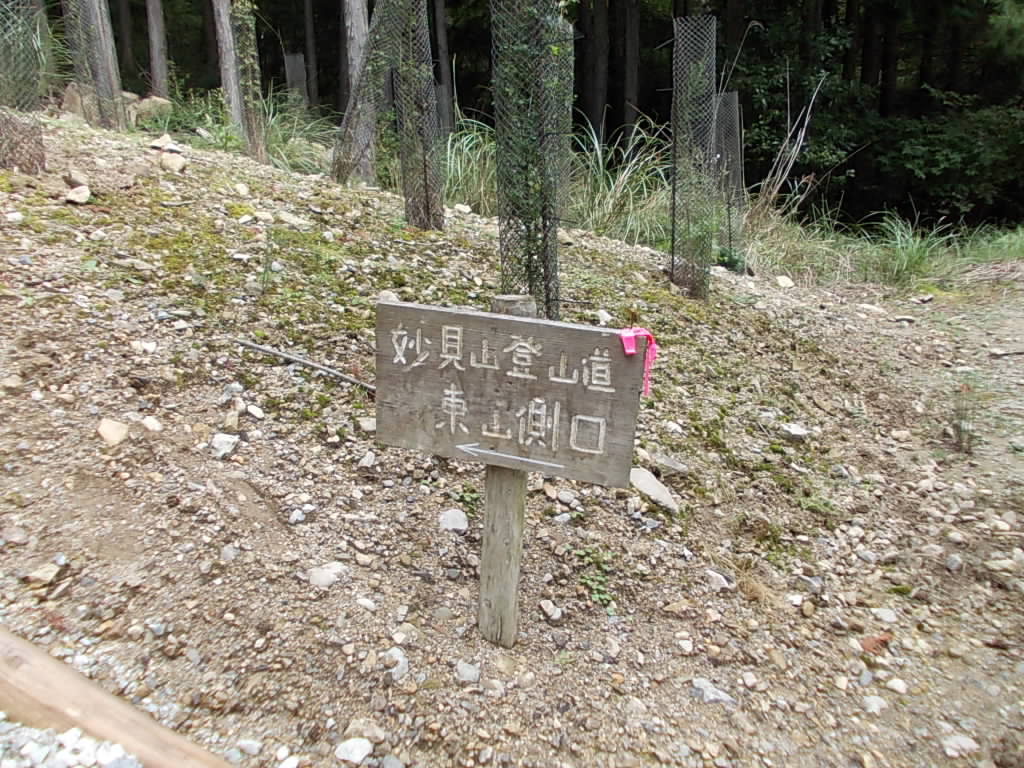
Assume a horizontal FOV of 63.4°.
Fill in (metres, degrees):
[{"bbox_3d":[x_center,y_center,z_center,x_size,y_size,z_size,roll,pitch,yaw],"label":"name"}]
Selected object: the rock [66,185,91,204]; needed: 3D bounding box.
[{"bbox_3d":[-2.460,-1.075,4.700,0.130,0.085,0.100,-1,13,0],"label":"rock"}]

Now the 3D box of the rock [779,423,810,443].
[{"bbox_3d":[1.204,0.207,3.530,0.125,0.055,0.100,5,19,19],"label":"rock"}]

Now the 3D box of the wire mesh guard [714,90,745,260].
[{"bbox_3d":[2.311,-2.215,8.800,0.290,1.800,0.290,-1,13,0],"label":"wire mesh guard"}]

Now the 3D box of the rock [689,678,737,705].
[{"bbox_3d":[0.489,0.750,2.020,0.108,0.040,0.060,-1,13,0],"label":"rock"}]

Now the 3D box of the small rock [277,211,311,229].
[{"bbox_3d":[-1.337,-1.011,5.091,0.170,0.080,0.140,-5,18,-14],"label":"small rock"}]

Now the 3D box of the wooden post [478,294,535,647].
[{"bbox_3d":[-0.013,0.218,1.938,0.094,0.833,0.094,7,14,20],"label":"wooden post"}]

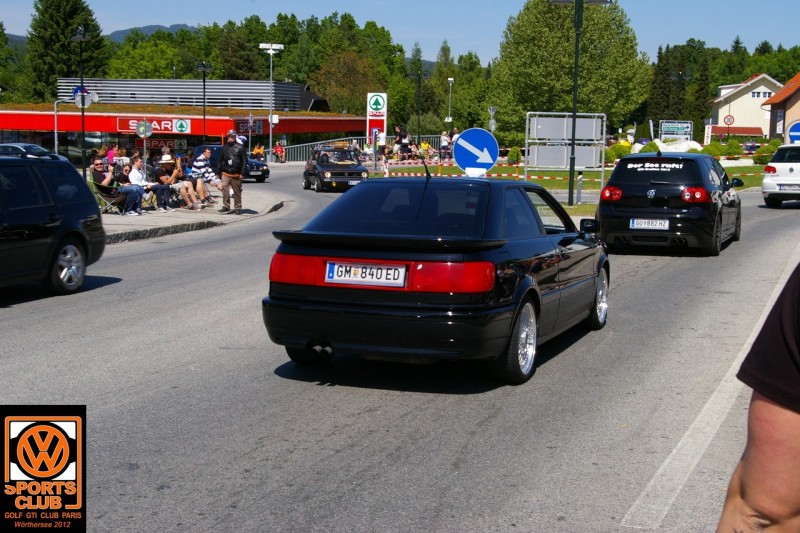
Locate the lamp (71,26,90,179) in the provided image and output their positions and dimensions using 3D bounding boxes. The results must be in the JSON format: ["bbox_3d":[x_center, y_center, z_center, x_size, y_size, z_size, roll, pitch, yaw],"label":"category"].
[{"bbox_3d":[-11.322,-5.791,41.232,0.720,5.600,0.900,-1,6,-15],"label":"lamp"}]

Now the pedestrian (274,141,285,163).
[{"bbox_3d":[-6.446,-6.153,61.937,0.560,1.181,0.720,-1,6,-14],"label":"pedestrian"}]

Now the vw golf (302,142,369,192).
[{"bbox_3d":[-2.159,-3.187,37.877,1.640,1.460,3.750,-1,6,-14],"label":"vw golf"}]

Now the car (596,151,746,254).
[{"bbox_3d":[4.227,-1.035,17.750,1.780,1.450,4.220,3,7,22],"label":"car"}]

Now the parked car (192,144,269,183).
[{"bbox_3d":[-6.736,-3.877,43.897,1.700,1.400,4.400,-5,8,-41],"label":"parked car"}]

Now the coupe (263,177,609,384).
[{"bbox_3d":[0.544,-0.038,9.080,1.730,1.325,4.380,3,7,20],"label":"coupe"}]

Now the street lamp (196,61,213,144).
[{"bbox_3d":[-10.430,-8.277,61.718,0.850,5.313,0.850,2,6,9],"label":"street lamp"}]

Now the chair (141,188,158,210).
[{"bbox_3d":[-5.377,-1.607,24.170,0.600,0.860,0.760,3,6,21],"label":"chair"}]

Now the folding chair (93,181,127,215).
[{"bbox_3d":[-5.755,-1.459,22.728,0.600,0.870,0.760,3,6,20],"label":"folding chair"}]

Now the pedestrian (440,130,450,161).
[{"bbox_3d":[2.529,-6.759,64.645,0.400,1.650,0.500,-3,7,-30],"label":"pedestrian"}]

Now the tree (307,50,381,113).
[{"bbox_3d":[-4.908,-14.811,104.027,6.700,9.700,6.700,1,6,3],"label":"tree"}]

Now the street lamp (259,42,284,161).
[{"bbox_3d":[-7.084,-9.028,63.653,1.400,6.537,0.600,0,6,-6],"label":"street lamp"}]

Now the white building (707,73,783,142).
[{"bbox_3d":[39.384,-16.412,126.337,10.500,8.800,11.000,2,6,11],"label":"white building"}]

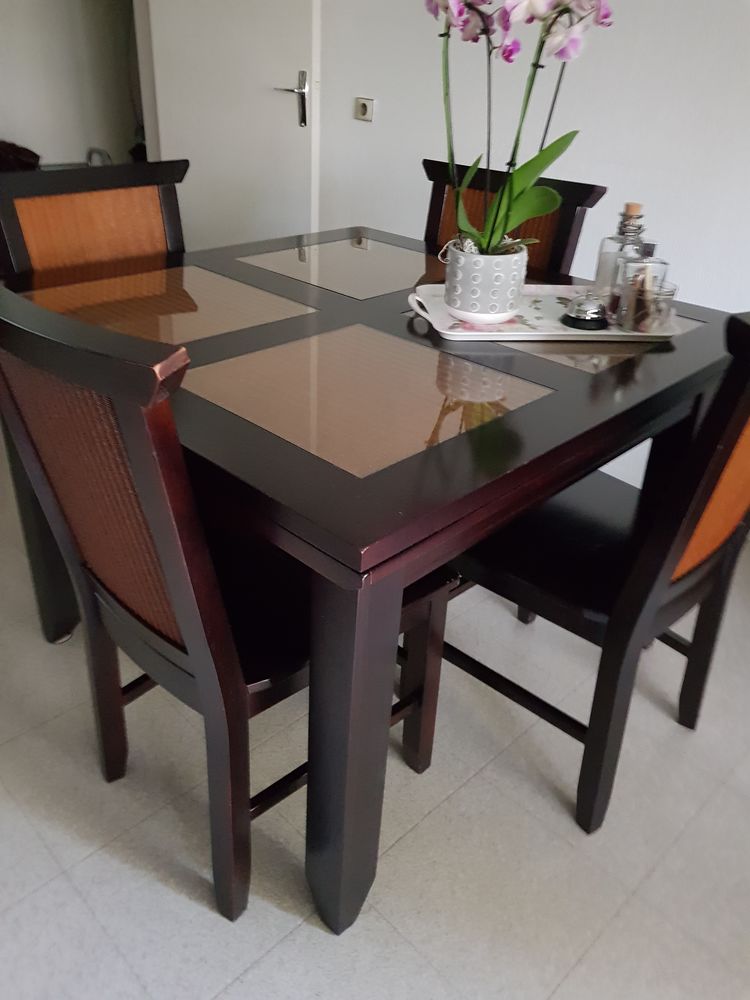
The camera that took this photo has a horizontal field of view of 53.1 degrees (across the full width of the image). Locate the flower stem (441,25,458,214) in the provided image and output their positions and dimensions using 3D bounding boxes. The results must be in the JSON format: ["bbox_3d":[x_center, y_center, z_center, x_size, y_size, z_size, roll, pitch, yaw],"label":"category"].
[{"bbox_3d":[0.124,-0.605,1.213,0.020,0.281,0.015,-6,30,3],"label":"flower stem"}]

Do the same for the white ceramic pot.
[{"bbox_3d":[0.195,-0.387,1.340,0.136,0.119,0.136,2,30,-1],"label":"white ceramic pot"}]

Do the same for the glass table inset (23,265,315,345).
[{"bbox_3d":[-0.386,-0.356,1.364,0.404,0.006,0.403,28,38,35],"label":"glass table inset"}]

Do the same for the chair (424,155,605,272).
[{"bbox_3d":[0.147,-0.297,1.893,0.505,0.950,0.530,28,38,35],"label":"chair"}]

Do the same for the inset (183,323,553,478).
[{"bbox_3d":[-0.022,-0.165,1.073,0.405,0.006,0.403,28,38,35],"label":"inset"}]

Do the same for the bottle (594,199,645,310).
[{"bbox_3d":[0.469,-0.461,1.425,0.085,0.187,0.085,2,30,-1],"label":"bottle"}]

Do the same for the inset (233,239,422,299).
[{"bbox_3d":[-0.026,-0.531,1.699,0.404,0.006,0.417,28,38,35],"label":"inset"}]

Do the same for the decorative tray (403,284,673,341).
[{"bbox_3d":[0.292,-0.350,1.388,0.470,0.027,0.318,-1,30,-7],"label":"decorative tray"}]

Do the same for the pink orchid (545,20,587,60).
[{"bbox_3d":[0.293,-0.705,1.154,0.062,0.055,0.040,26,37,34],"label":"pink orchid"}]

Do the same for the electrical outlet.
[{"bbox_3d":[-0.042,-1.459,2.809,0.081,0.081,0.013,28,38,35],"label":"electrical outlet"}]

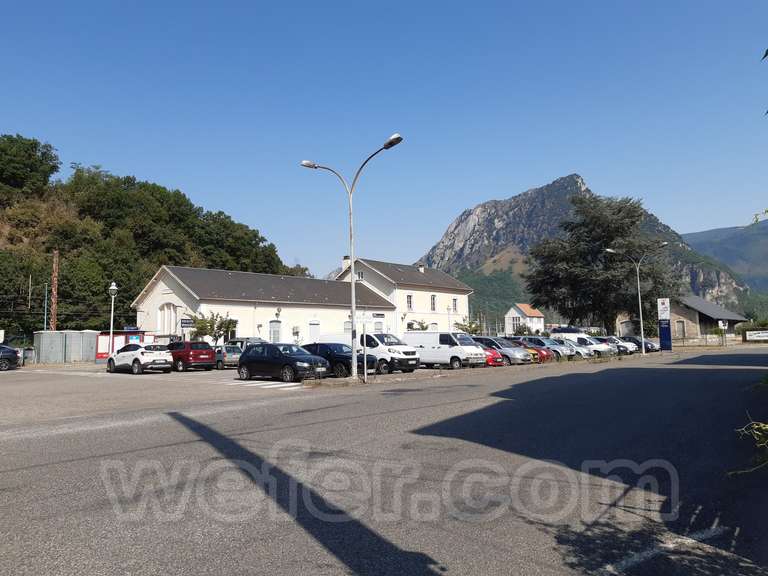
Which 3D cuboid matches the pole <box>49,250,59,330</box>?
[{"bbox_3d":[-27.857,1.546,48.659,0.370,9.430,0.370,-5,-7,41],"label":"pole"}]

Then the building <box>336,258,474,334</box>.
[{"bbox_3d":[2.155,2.553,72.374,11.440,11.060,15.510,-6,-7,41],"label":"building"}]

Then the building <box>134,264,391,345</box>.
[{"bbox_3d":[-10.666,2.892,57.272,10.870,8.250,23.970,-6,-7,41],"label":"building"}]

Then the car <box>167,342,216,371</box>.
[{"bbox_3d":[-11.416,3.853,32.832,4.446,1.620,1.820,-6,-7,44],"label":"car"}]

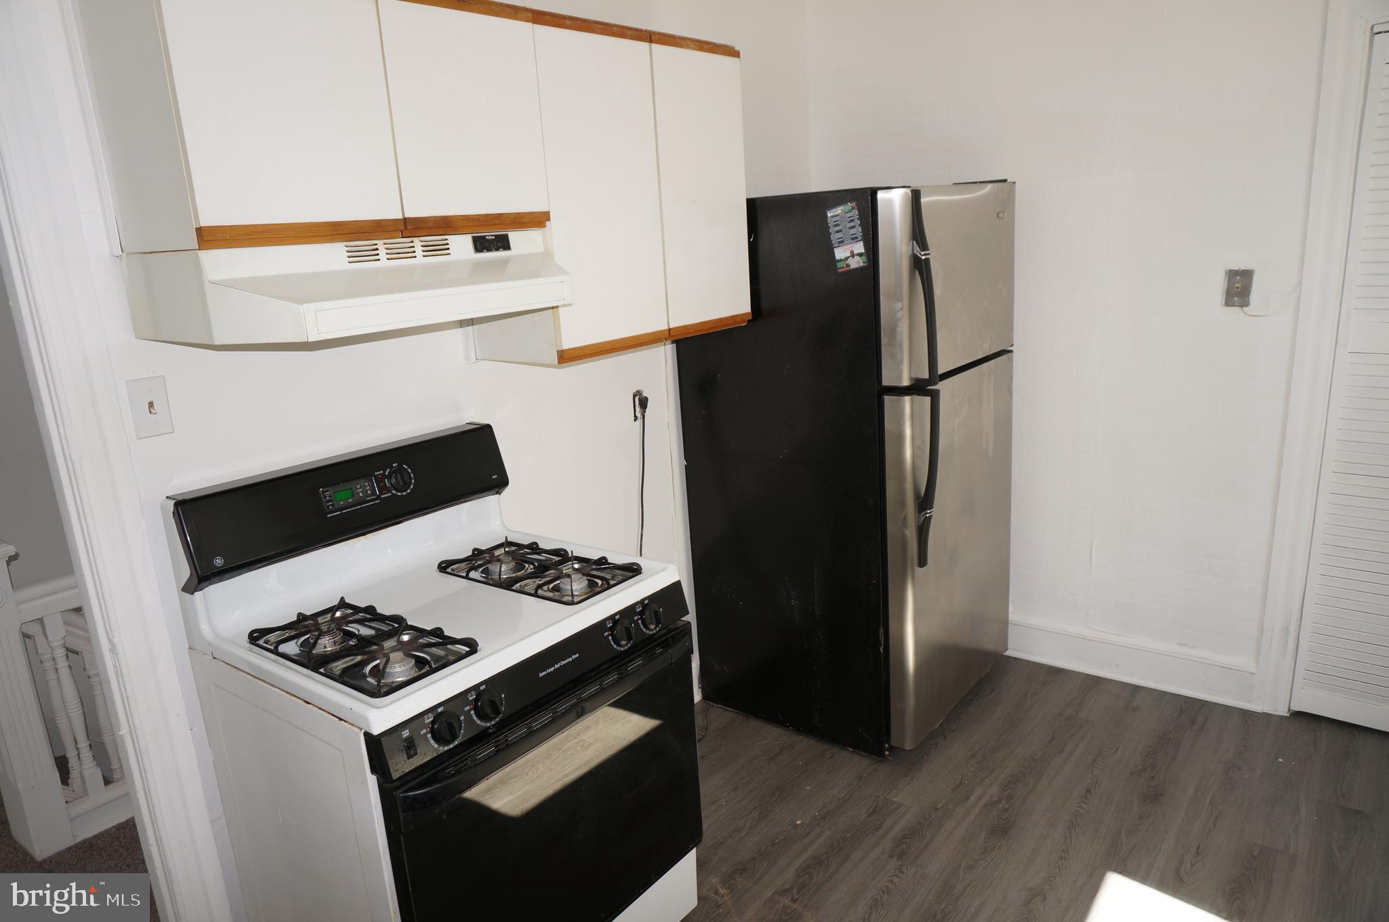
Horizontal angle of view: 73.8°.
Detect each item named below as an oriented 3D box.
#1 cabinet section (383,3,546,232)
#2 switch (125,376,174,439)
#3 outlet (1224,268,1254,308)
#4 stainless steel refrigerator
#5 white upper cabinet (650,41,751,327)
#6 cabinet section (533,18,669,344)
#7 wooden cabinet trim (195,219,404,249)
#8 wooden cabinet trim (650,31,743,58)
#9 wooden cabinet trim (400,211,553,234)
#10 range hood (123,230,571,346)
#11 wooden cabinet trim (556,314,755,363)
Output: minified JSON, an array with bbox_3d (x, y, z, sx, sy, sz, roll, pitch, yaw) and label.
[{"bbox_3d":[-0.575,-0.716,1.976,0.320,0.417,0.380,7,18,38],"label":"cabinet section"},{"bbox_3d":[-1.036,-0.101,1.767,0.015,0.113,0.068,8,19,38],"label":"switch"},{"bbox_3d":[1.610,-0.511,2.735,0.069,0.109,0.012,8,19,38],"label":"outlet"},{"bbox_3d":[0.536,-0.028,3.107,0.817,1.690,0.786,7,18,38],"label":"stainless steel refrigerator"},{"bbox_3d":[-0.099,-0.737,2.581,0.325,0.725,0.372,8,19,38],"label":"white upper cabinet"},{"bbox_3d":[-0.327,-0.654,2.296,0.320,0.723,0.381,7,18,38],"label":"cabinet section"},{"bbox_3d":[-0.690,-0.408,1.650,0.022,0.038,0.389,8,19,38],"label":"wooden cabinet trim"},{"bbox_3d":[-0.001,-1.080,2.394,0.022,0.037,0.372,8,19,38],"label":"wooden cabinet trim"},{"bbox_3d":[-0.448,-0.496,1.939,0.022,0.038,0.381,8,19,38],"label":"wooden cabinet trim"},{"bbox_3d":[-0.630,-0.366,1.861,0.470,0.155,0.771,8,19,38],"label":"range hood"},{"bbox_3d":[-0.082,-0.329,2.433,0.022,0.037,0.757,8,19,38],"label":"wooden cabinet trim"}]

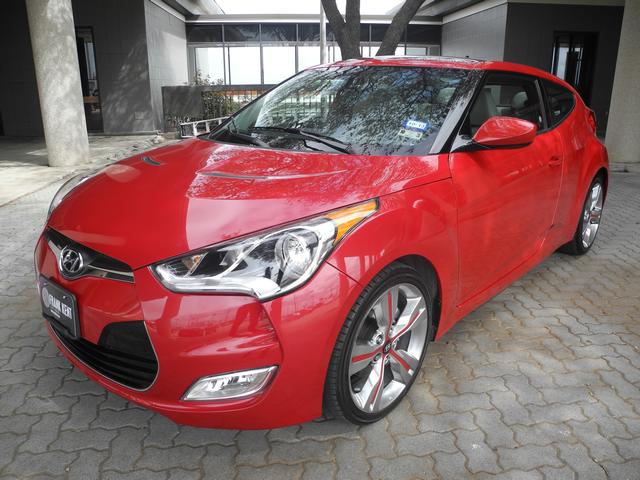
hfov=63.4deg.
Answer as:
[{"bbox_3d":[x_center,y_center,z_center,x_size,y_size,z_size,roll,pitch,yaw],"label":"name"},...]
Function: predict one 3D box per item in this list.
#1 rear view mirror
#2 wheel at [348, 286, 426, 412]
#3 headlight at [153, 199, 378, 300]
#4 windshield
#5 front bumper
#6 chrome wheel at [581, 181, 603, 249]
[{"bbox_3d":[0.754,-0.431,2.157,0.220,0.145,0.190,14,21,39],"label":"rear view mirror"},{"bbox_3d":[0.206,0.379,1.956,0.170,0.490,0.490,15,22,41],"label":"wheel"},{"bbox_3d":[-0.131,0.022,1.728,0.380,0.250,0.780,14,21,39],"label":"headlight"},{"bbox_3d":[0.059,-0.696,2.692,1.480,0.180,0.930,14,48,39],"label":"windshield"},{"bbox_3d":[-0.707,0.226,2.052,1.740,0.530,0.640,14,21,39],"label":"front bumper"},{"bbox_3d":[1.947,-0.193,3.869,0.170,0.490,0.490,14,21,39],"label":"chrome wheel"}]

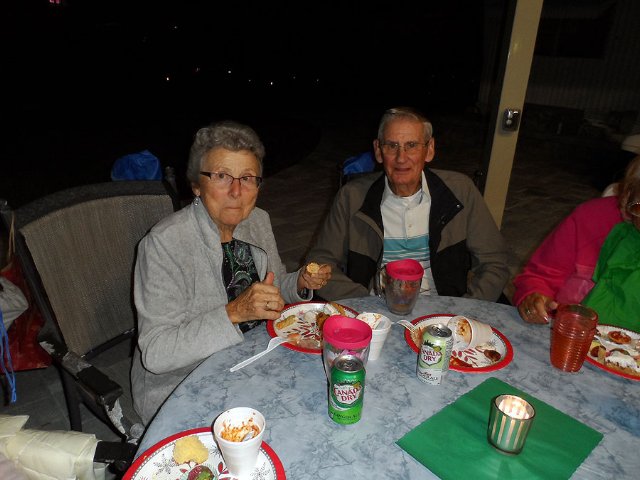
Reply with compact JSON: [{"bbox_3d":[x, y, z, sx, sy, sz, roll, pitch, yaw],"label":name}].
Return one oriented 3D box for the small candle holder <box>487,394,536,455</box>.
[{"bbox_3d":[0.343,0.336,0.803,0.068,0.085,0.068,3,20,0],"label":"small candle holder"}]

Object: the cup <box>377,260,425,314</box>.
[{"bbox_3d":[0.221,0.137,1.254,0.130,0.136,0.105,3,20,0],"label":"cup"}]

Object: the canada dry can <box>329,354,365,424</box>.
[{"bbox_3d":[0.052,0.287,0.846,0.066,0.122,0.066,2,20,-1],"label":"canada dry can"}]

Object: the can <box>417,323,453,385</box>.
[{"bbox_3d":[0.252,0.252,0.968,0.066,0.122,0.066,2,20,-1],"label":"can"}]

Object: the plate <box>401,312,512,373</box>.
[{"bbox_3d":[0.346,0.256,1.113,0.258,0.022,0.258,2,20,-1],"label":"plate"}]

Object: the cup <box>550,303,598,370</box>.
[{"bbox_3d":[0.589,0.232,1.037,0.081,0.142,0.081,2,20,-1],"label":"cup"}]

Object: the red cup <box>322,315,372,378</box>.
[{"bbox_3d":[0.056,0.244,0.945,0.104,0.135,0.104,2,20,-1],"label":"red cup"}]

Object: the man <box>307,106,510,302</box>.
[{"bbox_3d":[0.245,0.219,1.505,0.600,1.260,0.700,4,20,3],"label":"man"}]

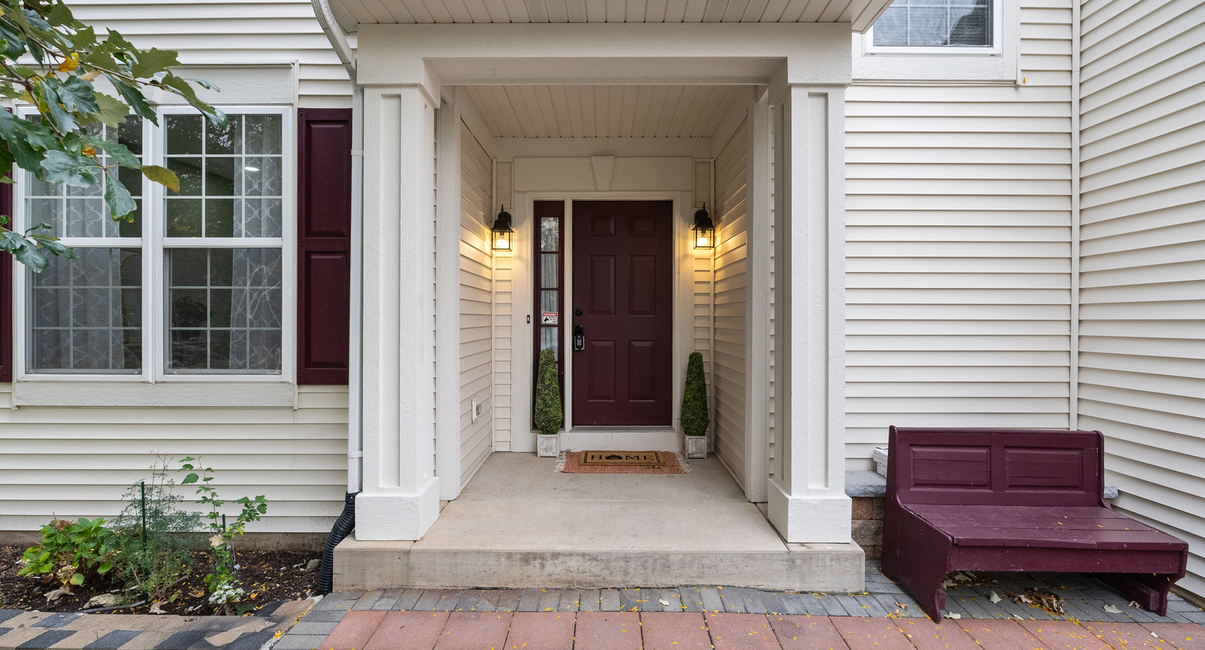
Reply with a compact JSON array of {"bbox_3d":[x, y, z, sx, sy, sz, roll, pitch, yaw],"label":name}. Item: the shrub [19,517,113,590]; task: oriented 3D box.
[{"bbox_3d":[-3.100,1.310,3.120,0.550,0.410,0.500,0,1,0],"label":"shrub"}]

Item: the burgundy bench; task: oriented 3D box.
[{"bbox_3d":[2.145,0.980,2.760,1.130,0.820,0.590,0,1,0],"label":"burgundy bench"}]

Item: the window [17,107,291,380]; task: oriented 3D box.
[{"bbox_3d":[-2.925,-0.525,3.520,1.790,1.790,0.100,0,1,0],"label":"window"}]

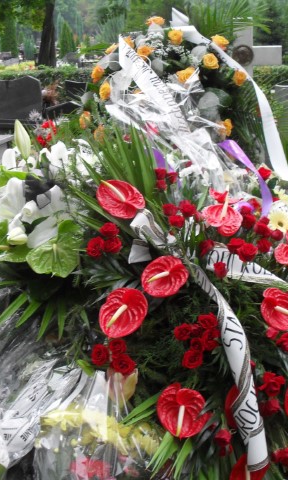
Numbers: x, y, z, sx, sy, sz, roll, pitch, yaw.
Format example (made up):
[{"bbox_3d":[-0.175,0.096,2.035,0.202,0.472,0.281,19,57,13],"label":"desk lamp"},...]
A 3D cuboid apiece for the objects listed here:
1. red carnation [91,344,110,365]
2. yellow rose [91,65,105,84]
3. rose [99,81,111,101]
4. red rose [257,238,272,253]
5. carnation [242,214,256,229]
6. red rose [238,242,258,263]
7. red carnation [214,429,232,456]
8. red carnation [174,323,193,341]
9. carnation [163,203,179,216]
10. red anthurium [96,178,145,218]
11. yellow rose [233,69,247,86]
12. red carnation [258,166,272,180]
[{"bbox_3d":[-0.126,0.336,1.880,0.056,0.062,0.051,3,-2,10],"label":"red carnation"},{"bbox_3d":[-0.212,-0.754,2.950,0.060,0.080,0.060,8,21,26],"label":"yellow rose"},{"bbox_3d":[-0.180,-0.681,2.950,0.058,0.080,0.060,-1,18,0],"label":"rose"},{"bbox_3d":[0.397,0.018,2.130,0.050,0.048,0.050,0,17,0],"label":"red rose"},{"bbox_3d":[0.416,-0.073,2.550,0.056,0.053,0.054,-1,18,0],"label":"carnation"},{"bbox_3d":[0.325,0.039,2.015,0.061,0.058,0.054,-1,-17,-3],"label":"red rose"},{"bbox_3d":[0.211,0.538,1.720,0.050,0.070,0.050,-1,-6,-3],"label":"red carnation"},{"bbox_3d":[0.115,0.267,1.885,0.052,0.051,0.046,1,-12,3],"label":"red carnation"},{"bbox_3d":[0.083,-0.096,2.030,0.050,0.046,0.048,0,-3,0],"label":"carnation"},{"bbox_3d":[-0.072,-0.127,1.980,0.142,0.119,0.055,2,-17,5],"label":"red anthurium"},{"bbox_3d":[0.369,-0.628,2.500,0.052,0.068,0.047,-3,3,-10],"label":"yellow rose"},{"bbox_3d":[0.432,-0.236,2.300,0.048,0.048,0.043,-3,-17,-10],"label":"red carnation"}]

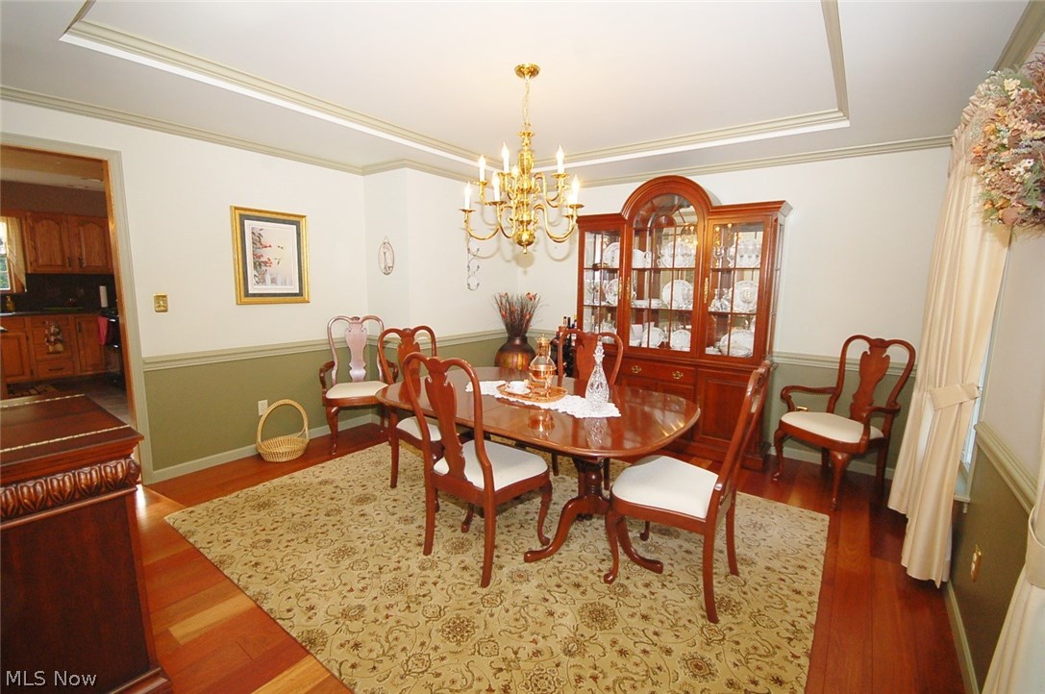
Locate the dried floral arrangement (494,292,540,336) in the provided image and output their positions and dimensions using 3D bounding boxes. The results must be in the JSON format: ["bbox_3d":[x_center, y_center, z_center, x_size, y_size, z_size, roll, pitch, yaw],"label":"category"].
[{"bbox_3d":[-0.060,-0.315,4.369,0.450,0.460,0.430,1,9,-1],"label":"dried floral arrangement"}]

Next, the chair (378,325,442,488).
[{"bbox_3d":[-0.577,0.429,2.919,0.570,1.090,0.530,8,12,37],"label":"chair"}]

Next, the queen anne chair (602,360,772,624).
[{"bbox_3d":[0.774,0.602,2.060,0.570,1.090,0.530,8,11,35],"label":"queen anne chair"}]

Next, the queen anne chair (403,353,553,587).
[{"bbox_3d":[-0.210,0.550,2.228,0.530,1.090,0.590,8,12,37],"label":"queen anne chair"}]

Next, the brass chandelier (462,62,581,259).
[{"bbox_3d":[0.010,-1.000,2.370,0.675,0.960,0.675,2,9,0],"label":"brass chandelier"}]

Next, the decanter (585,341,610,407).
[{"bbox_3d":[0.402,0.133,2.280,0.123,0.335,0.123,2,9,0],"label":"decanter"}]

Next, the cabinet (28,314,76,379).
[{"bbox_3d":[-5.830,-0.022,5.383,0.600,0.787,0.367,9,12,37],"label":"cabinet"}]

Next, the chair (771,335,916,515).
[{"bbox_3d":[2.150,0.468,2.937,0.590,1.060,0.610,-1,10,-18],"label":"chair"}]

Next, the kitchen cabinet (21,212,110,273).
[{"bbox_3d":[-5.725,-1.295,5.515,0.320,0.725,0.775,9,12,37],"label":"kitchen cabinet"}]

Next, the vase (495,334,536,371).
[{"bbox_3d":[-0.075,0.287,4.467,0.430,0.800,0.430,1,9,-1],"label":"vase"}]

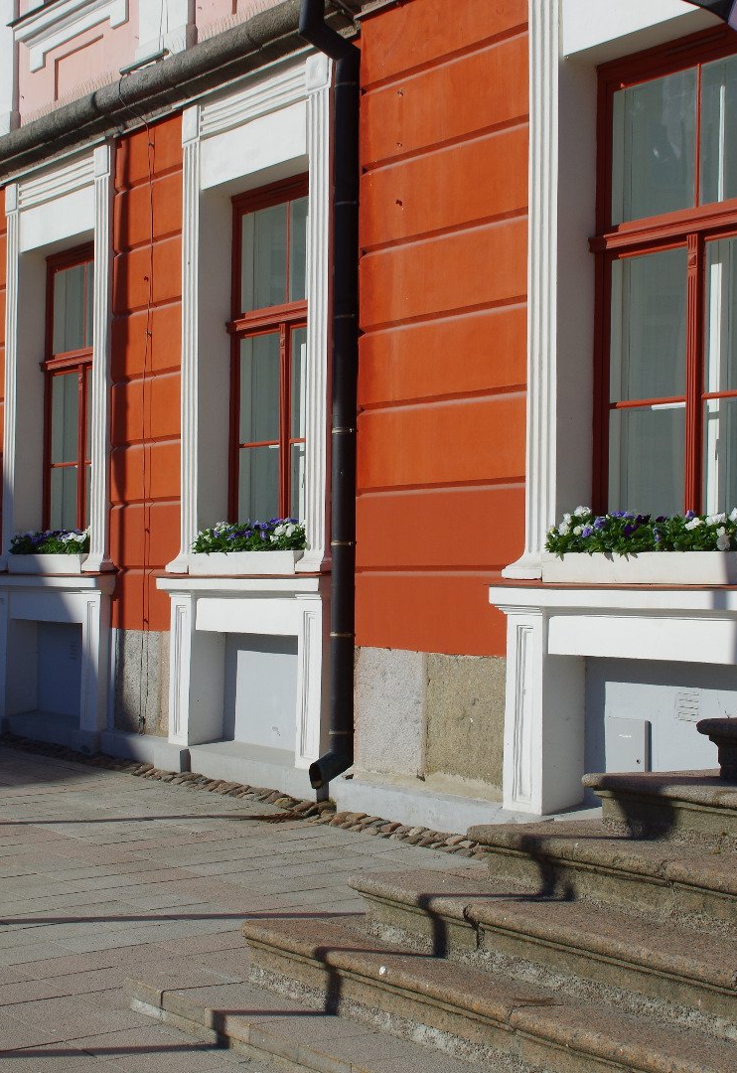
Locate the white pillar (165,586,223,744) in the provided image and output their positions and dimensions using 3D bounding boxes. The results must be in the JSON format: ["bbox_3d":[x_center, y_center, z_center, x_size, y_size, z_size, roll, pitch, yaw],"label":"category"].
[{"bbox_3d":[-1.260,0.966,13.824,0.270,1.120,0.320,1,-1,-34],"label":"white pillar"}]

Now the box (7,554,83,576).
[{"bbox_3d":[-2.617,0.231,15.764,0.230,0.160,1.460,1,-1,-34],"label":"box"}]

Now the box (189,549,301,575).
[{"bbox_3d":[-0.790,0.190,13.040,0.230,0.160,1.460,1,-1,-34],"label":"box"}]

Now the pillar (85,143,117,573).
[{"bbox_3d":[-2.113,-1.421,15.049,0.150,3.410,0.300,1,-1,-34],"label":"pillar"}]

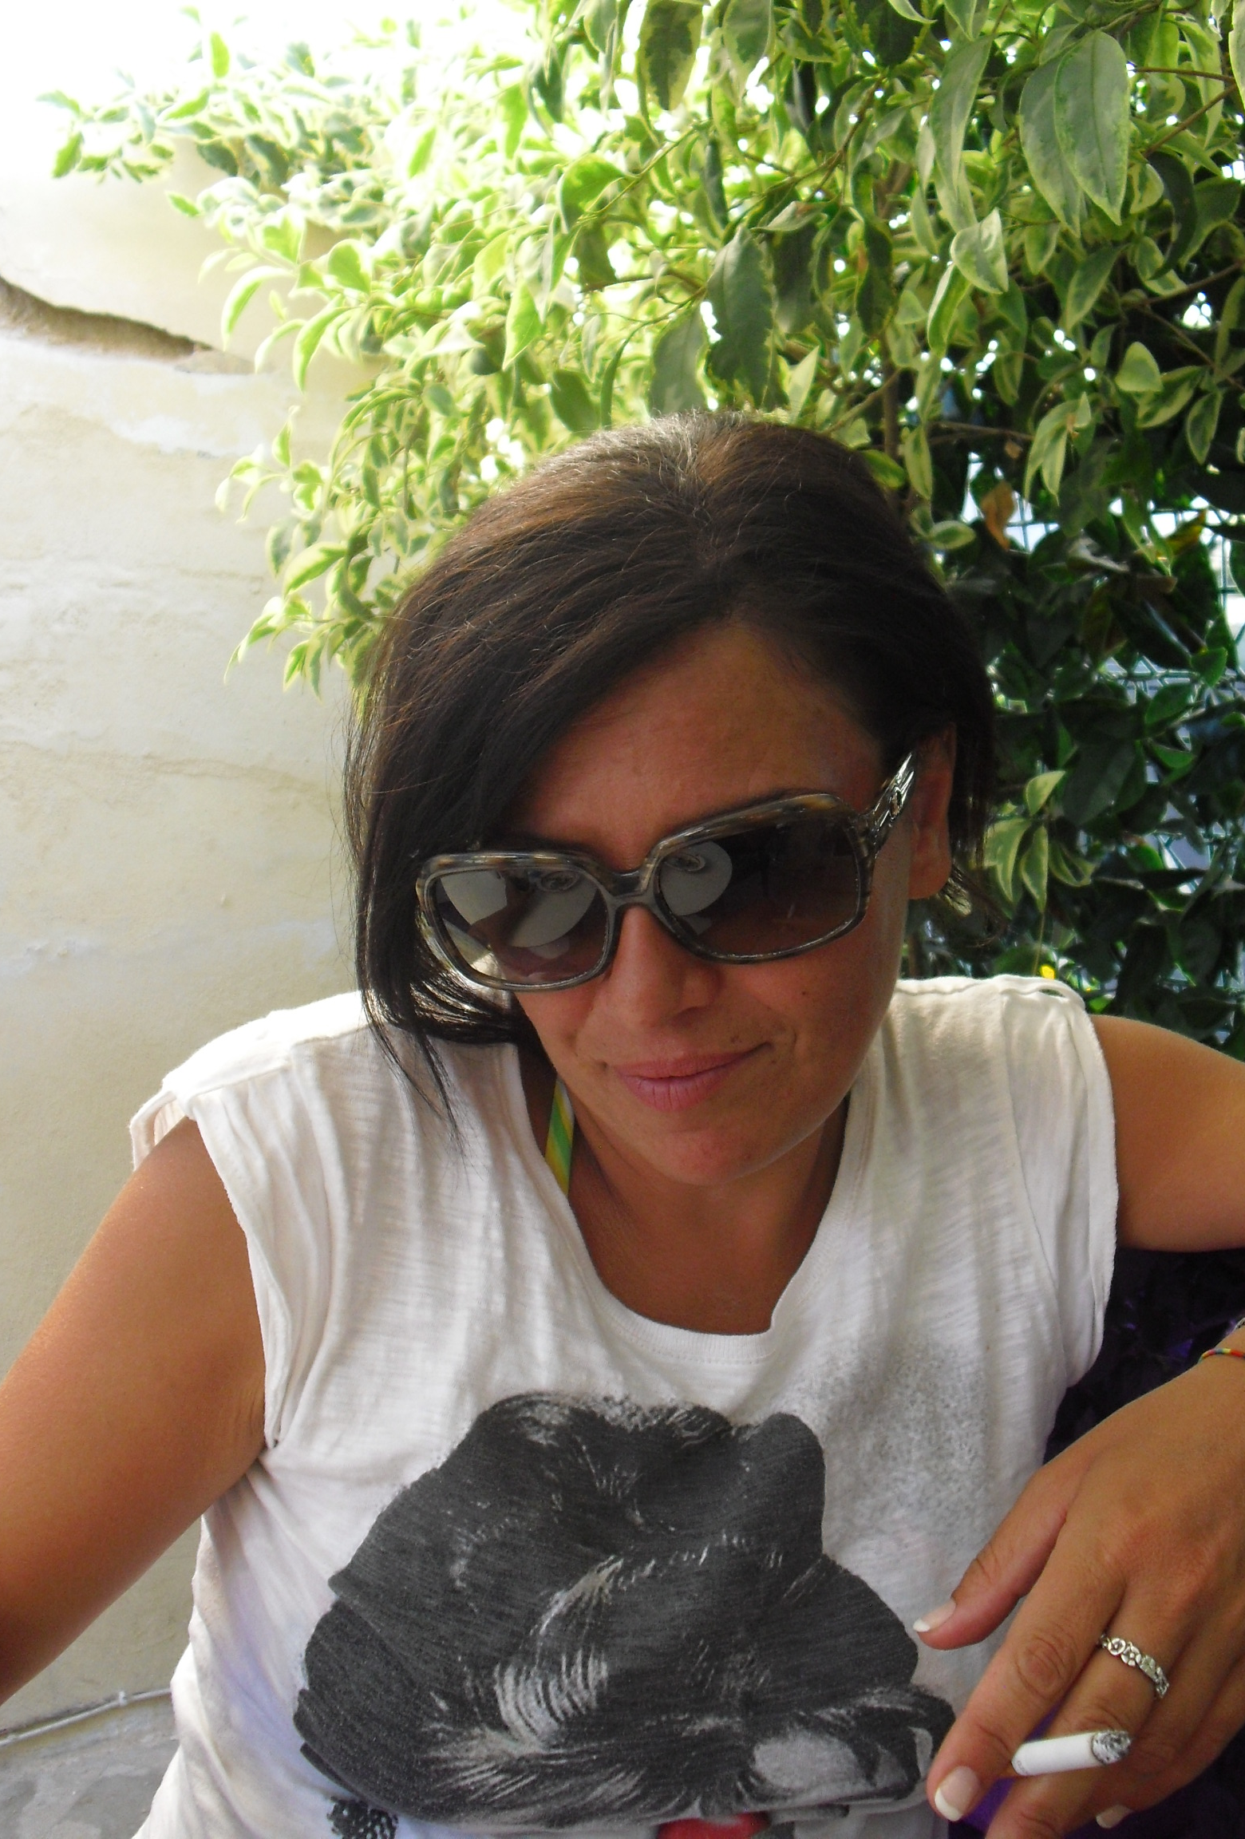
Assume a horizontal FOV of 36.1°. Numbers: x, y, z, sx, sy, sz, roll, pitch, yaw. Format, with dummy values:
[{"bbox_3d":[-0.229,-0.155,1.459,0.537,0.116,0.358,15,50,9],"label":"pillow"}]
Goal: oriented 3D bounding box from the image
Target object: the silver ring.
[{"bbox_3d":[0.137,0.200,0.513,0.020,0.004,0.020,31,-25,23],"label":"silver ring"}]

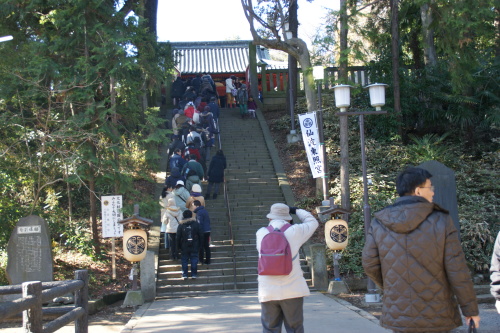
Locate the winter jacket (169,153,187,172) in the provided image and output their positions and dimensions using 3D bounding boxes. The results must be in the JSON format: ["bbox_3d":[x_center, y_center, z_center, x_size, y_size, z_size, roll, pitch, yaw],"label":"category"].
[{"bbox_3d":[-2.247,-0.078,19.465,0.540,0.660,0.360,-5,-6,18],"label":"winter jacket"}]

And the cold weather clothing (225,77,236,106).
[{"bbox_3d":[-0.934,-3.635,30.400,0.520,1.520,0.480,0,-7,-19],"label":"cold weather clothing"}]

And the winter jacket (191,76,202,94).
[{"bbox_3d":[-2.346,-3.596,27.562,0.500,0.740,0.360,-2,-6,-4],"label":"winter jacket"}]

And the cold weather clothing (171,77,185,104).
[{"bbox_3d":[-3.498,-3.649,30.400,0.640,1.420,0.460,-2,-6,-5],"label":"cold weather clothing"}]

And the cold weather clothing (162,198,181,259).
[{"bbox_3d":[-2.059,1.646,16.450,0.480,1.570,0.360,-3,-6,1],"label":"cold weather clothing"}]

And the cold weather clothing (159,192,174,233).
[{"bbox_3d":[-2.250,1.231,16.900,0.470,1.000,0.360,-4,-7,15],"label":"cold weather clothing"}]

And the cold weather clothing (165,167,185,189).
[{"bbox_3d":[-2.293,0.382,19.100,0.600,0.760,0.420,-2,-6,-5],"label":"cold weather clothing"}]

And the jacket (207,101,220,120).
[{"bbox_3d":[-1.662,-2.523,28.300,0.520,0.780,0.360,-2,-7,-5],"label":"jacket"}]

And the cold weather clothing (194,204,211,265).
[{"bbox_3d":[-1.285,1.826,16.900,0.400,1.600,0.460,-4,-7,19],"label":"cold weather clothing"}]

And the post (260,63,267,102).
[{"bbox_3d":[0.662,-3.997,30.200,0.280,1.860,0.280,-2,-6,-5],"label":"post"}]

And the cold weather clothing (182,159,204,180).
[{"bbox_3d":[-1.720,0.124,19.064,0.600,0.680,0.380,-2,-6,-4],"label":"cold weather clothing"}]

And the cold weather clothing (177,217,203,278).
[{"bbox_3d":[-1.525,2.042,15.750,0.580,1.550,0.380,-2,-6,-4],"label":"cold weather clothing"}]

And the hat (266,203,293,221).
[{"bbox_3d":[0.286,0.443,6.100,0.250,0.165,0.280,-3,-7,10],"label":"hat"}]

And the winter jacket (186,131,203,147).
[{"bbox_3d":[-2.025,-1.004,22.800,0.570,0.660,0.400,-2,-6,-5],"label":"winter jacket"}]

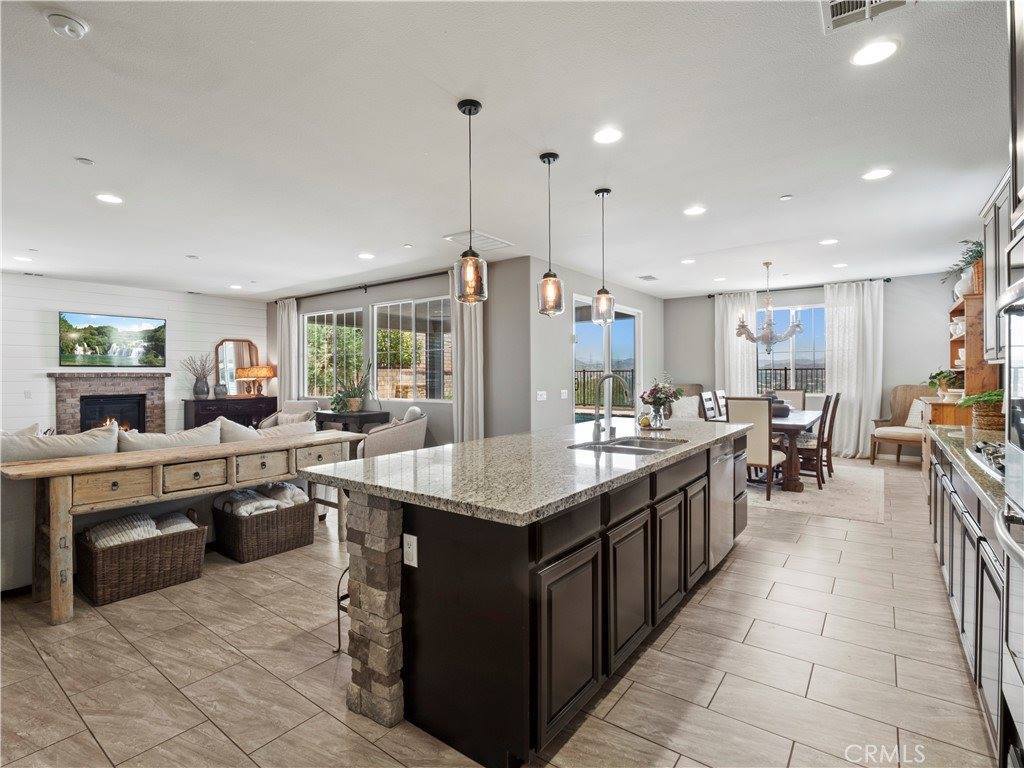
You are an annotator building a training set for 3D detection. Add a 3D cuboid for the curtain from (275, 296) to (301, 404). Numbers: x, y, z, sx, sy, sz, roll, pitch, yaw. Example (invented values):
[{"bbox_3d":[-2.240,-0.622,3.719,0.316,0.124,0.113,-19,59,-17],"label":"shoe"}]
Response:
[{"bbox_3d":[-4.911,-0.280,10.424,0.847,3.000,0.160,0,0,38],"label":"curtain"}]

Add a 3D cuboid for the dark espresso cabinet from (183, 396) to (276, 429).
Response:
[{"bbox_3d":[-5.980,0.780,10.161,0.500,0.920,1.642,0,0,38],"label":"dark espresso cabinet"}]

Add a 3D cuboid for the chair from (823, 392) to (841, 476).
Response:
[{"bbox_3d":[4.164,0.681,6.535,0.560,1.100,0.480,0,1,36],"label":"chair"}]

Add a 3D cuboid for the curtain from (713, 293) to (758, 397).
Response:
[{"bbox_3d":[4.053,-0.219,8.626,0.740,2.770,0.140,1,1,37],"label":"curtain"}]

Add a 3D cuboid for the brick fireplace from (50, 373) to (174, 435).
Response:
[{"bbox_3d":[-6.282,0.537,7.490,0.300,1.370,1.520,1,1,37],"label":"brick fireplace"}]

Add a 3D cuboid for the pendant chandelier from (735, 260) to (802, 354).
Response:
[{"bbox_3d":[3.394,-0.985,6.287,0.880,1.240,0.880,1,1,37],"label":"pendant chandelier"}]

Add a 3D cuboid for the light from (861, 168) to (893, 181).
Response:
[{"bbox_3d":[2.748,-1.572,3.568,0.190,0.025,0.190,0,1,36],"label":"light"}]

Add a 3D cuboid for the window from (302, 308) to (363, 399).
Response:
[{"bbox_3d":[-3.732,-0.627,9.733,2.100,1.760,0.120,0,0,38],"label":"window"}]

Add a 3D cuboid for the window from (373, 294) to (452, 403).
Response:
[{"bbox_3d":[-1.518,-0.492,7.063,1.860,1.500,0.110,1,1,37],"label":"window"}]

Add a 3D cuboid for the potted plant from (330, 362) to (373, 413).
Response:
[{"bbox_3d":[-2.444,0.038,7.234,0.560,0.760,0.520,1,1,37],"label":"potted plant"}]

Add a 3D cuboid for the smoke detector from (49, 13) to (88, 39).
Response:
[{"bbox_3d":[-1.859,-1.503,1.982,0.135,0.045,0.135,0,1,36],"label":"smoke detector"}]

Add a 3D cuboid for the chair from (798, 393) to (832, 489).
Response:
[{"bbox_3d":[3.564,0.684,5.761,0.550,1.080,0.480,1,1,37],"label":"chair"}]

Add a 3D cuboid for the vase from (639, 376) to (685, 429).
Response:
[{"bbox_3d":[1.248,0.150,3.950,0.370,0.434,0.350,0,0,38],"label":"vase"}]

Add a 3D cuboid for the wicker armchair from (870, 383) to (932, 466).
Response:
[{"bbox_3d":[5.804,0.624,6.883,0.720,1.180,0.700,-1,1,-22],"label":"wicker armchair"}]

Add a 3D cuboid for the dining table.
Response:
[{"bbox_3d":[3.631,0.850,6.604,1.020,0.780,2.600,0,0,38],"label":"dining table"}]

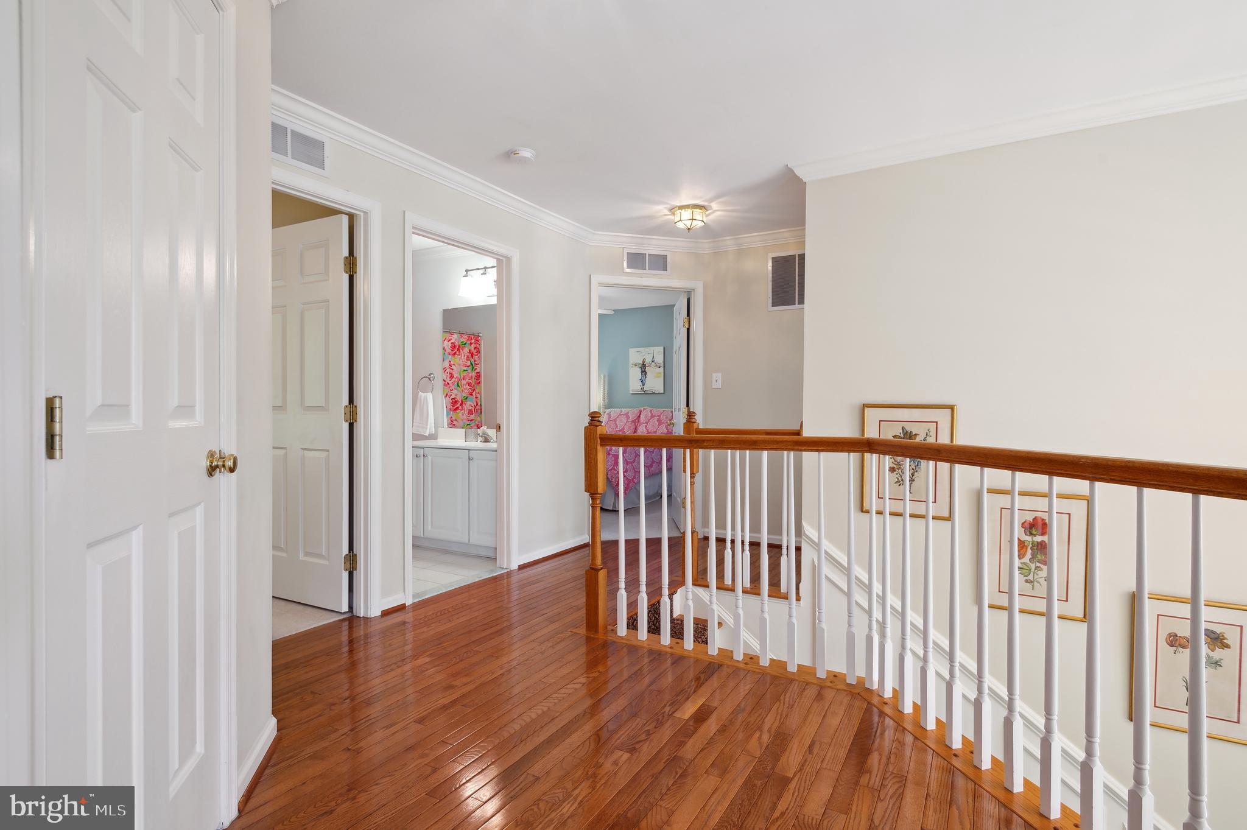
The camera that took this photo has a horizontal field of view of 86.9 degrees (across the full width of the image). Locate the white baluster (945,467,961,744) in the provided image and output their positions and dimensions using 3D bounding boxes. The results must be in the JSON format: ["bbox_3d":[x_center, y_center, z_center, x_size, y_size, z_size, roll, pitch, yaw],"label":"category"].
[{"bbox_3d":[1.019,0.586,2.026,0.032,0.868,0.032,0,0,-13],"label":"white baluster"}]

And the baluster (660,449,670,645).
[{"bbox_3d":[0.190,0.586,2.932,0.032,0.868,0.032,0,0,30],"label":"baluster"}]

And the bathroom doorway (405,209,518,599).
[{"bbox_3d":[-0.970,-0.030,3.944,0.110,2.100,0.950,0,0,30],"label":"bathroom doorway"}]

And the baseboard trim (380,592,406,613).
[{"bbox_3d":[-1.189,0.979,3.421,0.030,0.083,0.158,0,0,29],"label":"baseboard trim"}]

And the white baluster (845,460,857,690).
[{"bbox_3d":[0.872,0.586,2.508,0.032,0.868,0.032,0,0,30],"label":"white baluster"}]

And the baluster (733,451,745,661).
[{"bbox_3d":[0.484,0.586,2.757,0.033,0.874,0.033,0,0,30],"label":"baluster"}]

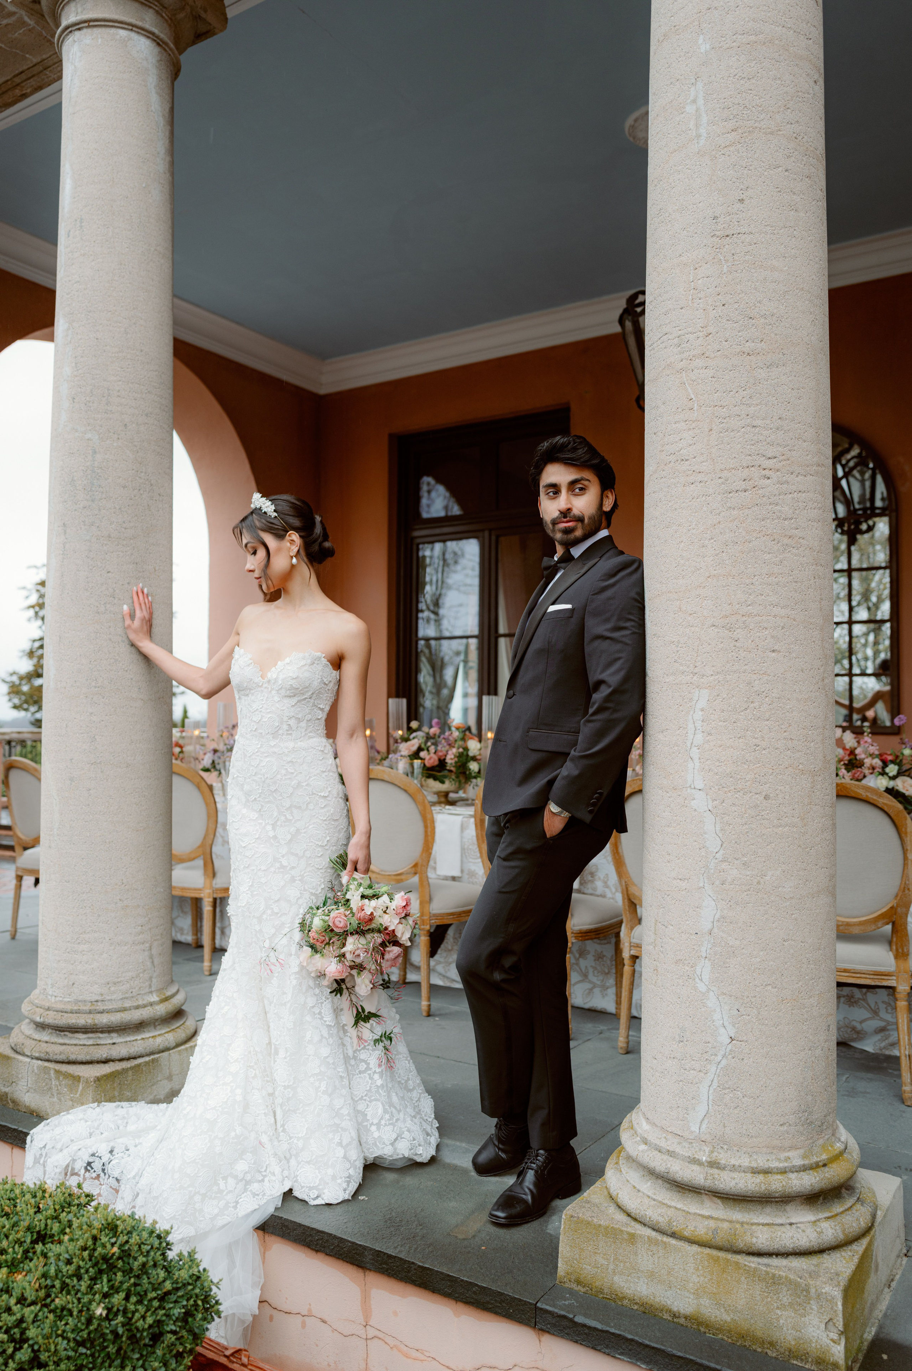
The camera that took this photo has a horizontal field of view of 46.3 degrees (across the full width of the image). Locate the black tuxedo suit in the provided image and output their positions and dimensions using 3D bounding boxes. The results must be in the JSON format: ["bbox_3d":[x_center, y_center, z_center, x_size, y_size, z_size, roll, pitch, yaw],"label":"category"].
[{"bbox_3d":[0.210,0.390,2.550,0.390,1.480,0.550,1,-2,-40],"label":"black tuxedo suit"}]

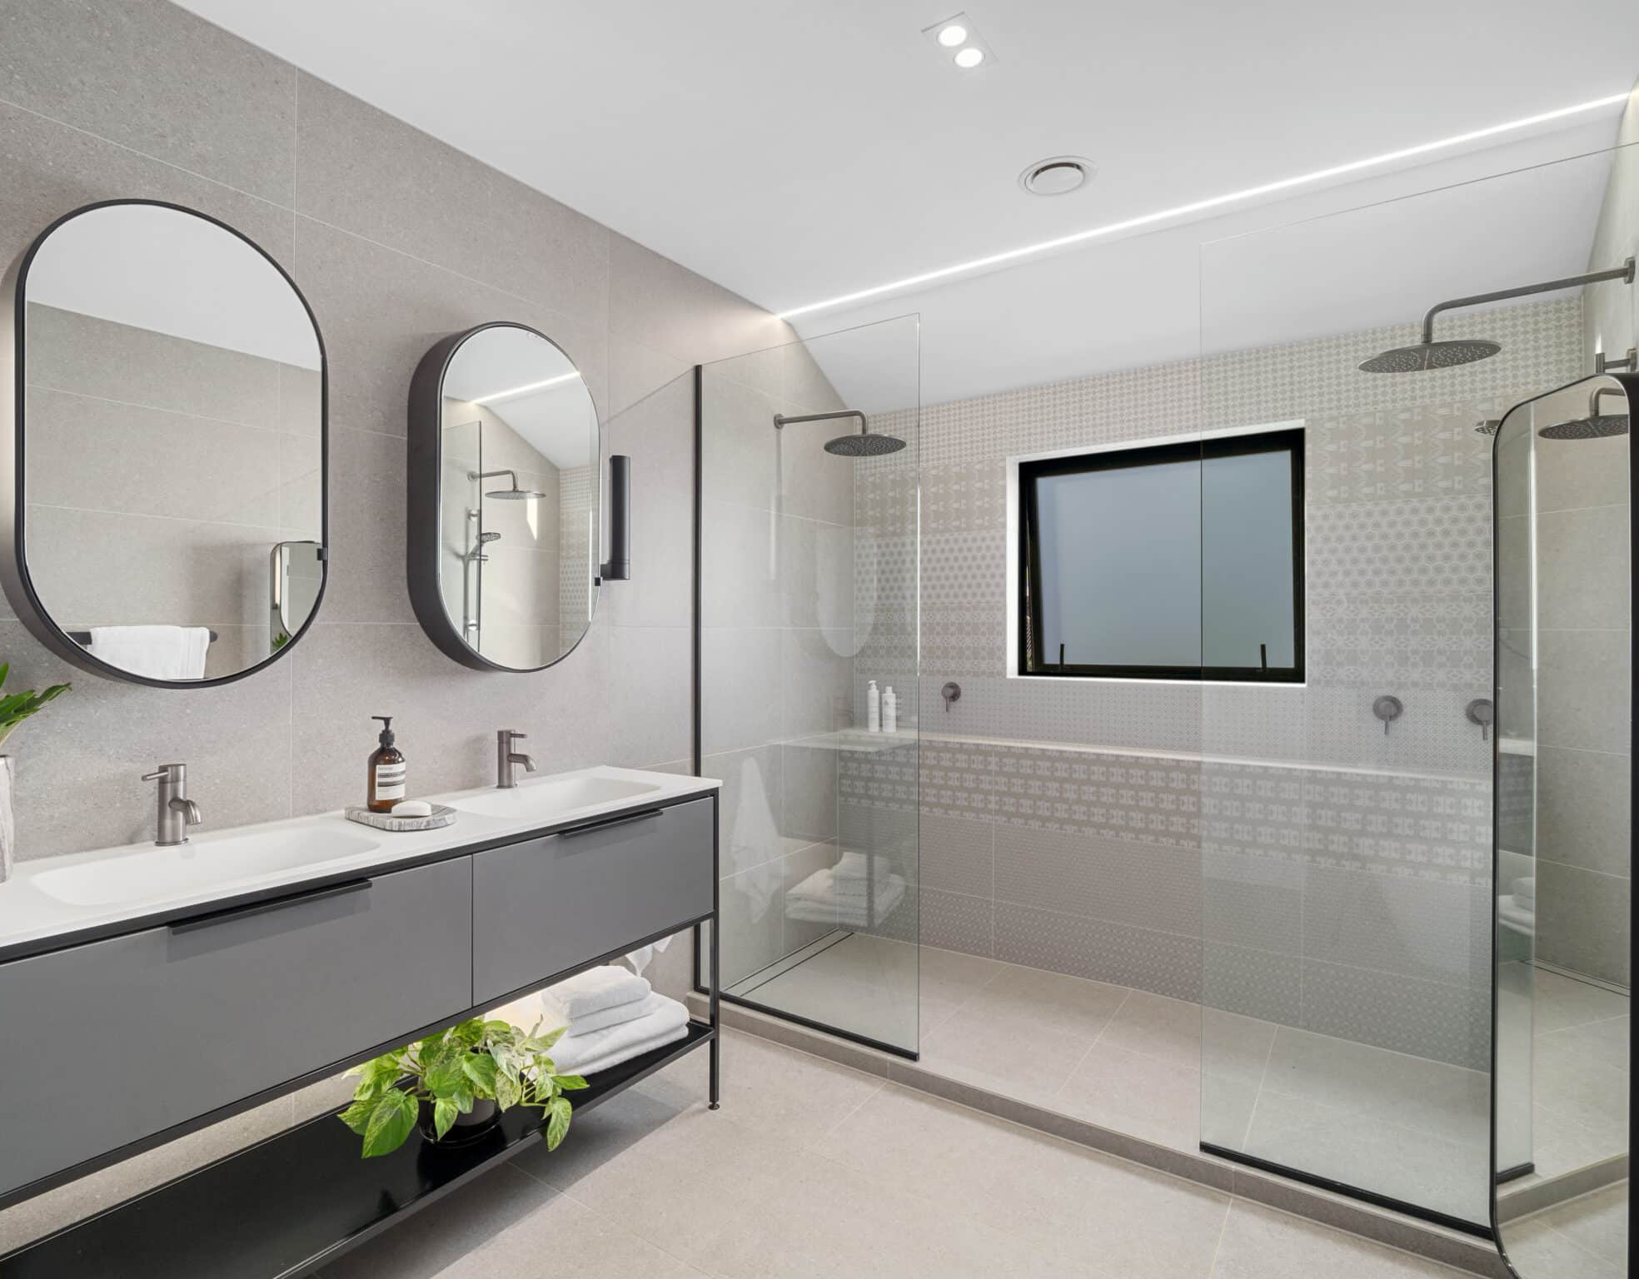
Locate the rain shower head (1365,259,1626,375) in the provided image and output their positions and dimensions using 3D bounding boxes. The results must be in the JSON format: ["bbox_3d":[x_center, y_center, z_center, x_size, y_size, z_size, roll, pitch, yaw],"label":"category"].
[{"bbox_3d":[1.645,-0.791,1.942,0.512,0.165,0.285,0,0,34],"label":"rain shower head"}]

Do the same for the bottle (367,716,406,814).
[{"bbox_3d":[-0.940,0.271,1.714,0.073,0.203,0.072,0,0,-22],"label":"bottle"}]

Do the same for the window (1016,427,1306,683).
[{"bbox_3d":[1.292,-0.295,3.068,1.018,0.894,0.100,0,0,32],"label":"window"}]

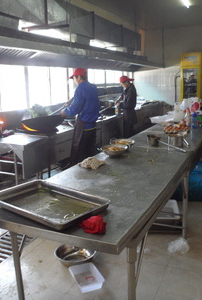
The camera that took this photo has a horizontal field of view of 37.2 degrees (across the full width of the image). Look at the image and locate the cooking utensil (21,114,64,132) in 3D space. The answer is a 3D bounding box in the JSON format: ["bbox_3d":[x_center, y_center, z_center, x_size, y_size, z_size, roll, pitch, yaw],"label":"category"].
[{"bbox_3d":[-0.870,-0.394,4.468,0.580,0.180,0.580,-12,14,-9],"label":"cooking utensil"}]

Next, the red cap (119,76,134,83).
[{"bbox_3d":[0.518,-1.408,6.033,0.280,0.125,0.180,-14,11,8],"label":"red cap"}]

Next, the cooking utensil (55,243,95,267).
[{"bbox_3d":[-0.220,0.907,2.618,0.363,0.100,0.363,-2,13,0],"label":"cooking utensil"}]

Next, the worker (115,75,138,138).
[{"bbox_3d":[0.536,-0.694,6.217,0.460,1.610,0.470,2,13,15],"label":"worker"}]

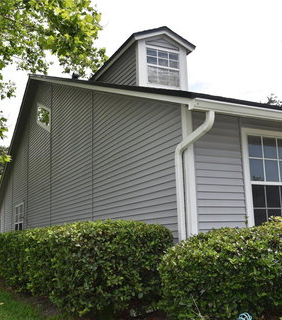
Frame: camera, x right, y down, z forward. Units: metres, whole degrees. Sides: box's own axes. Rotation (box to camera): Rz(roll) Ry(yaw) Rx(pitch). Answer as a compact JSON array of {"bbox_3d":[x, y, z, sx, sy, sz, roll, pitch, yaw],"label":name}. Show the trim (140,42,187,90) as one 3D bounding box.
[{"bbox_3d":[0.496,-1.968,7.671,1.208,0.937,0.100,4,-12,-28],"label":"trim"}]

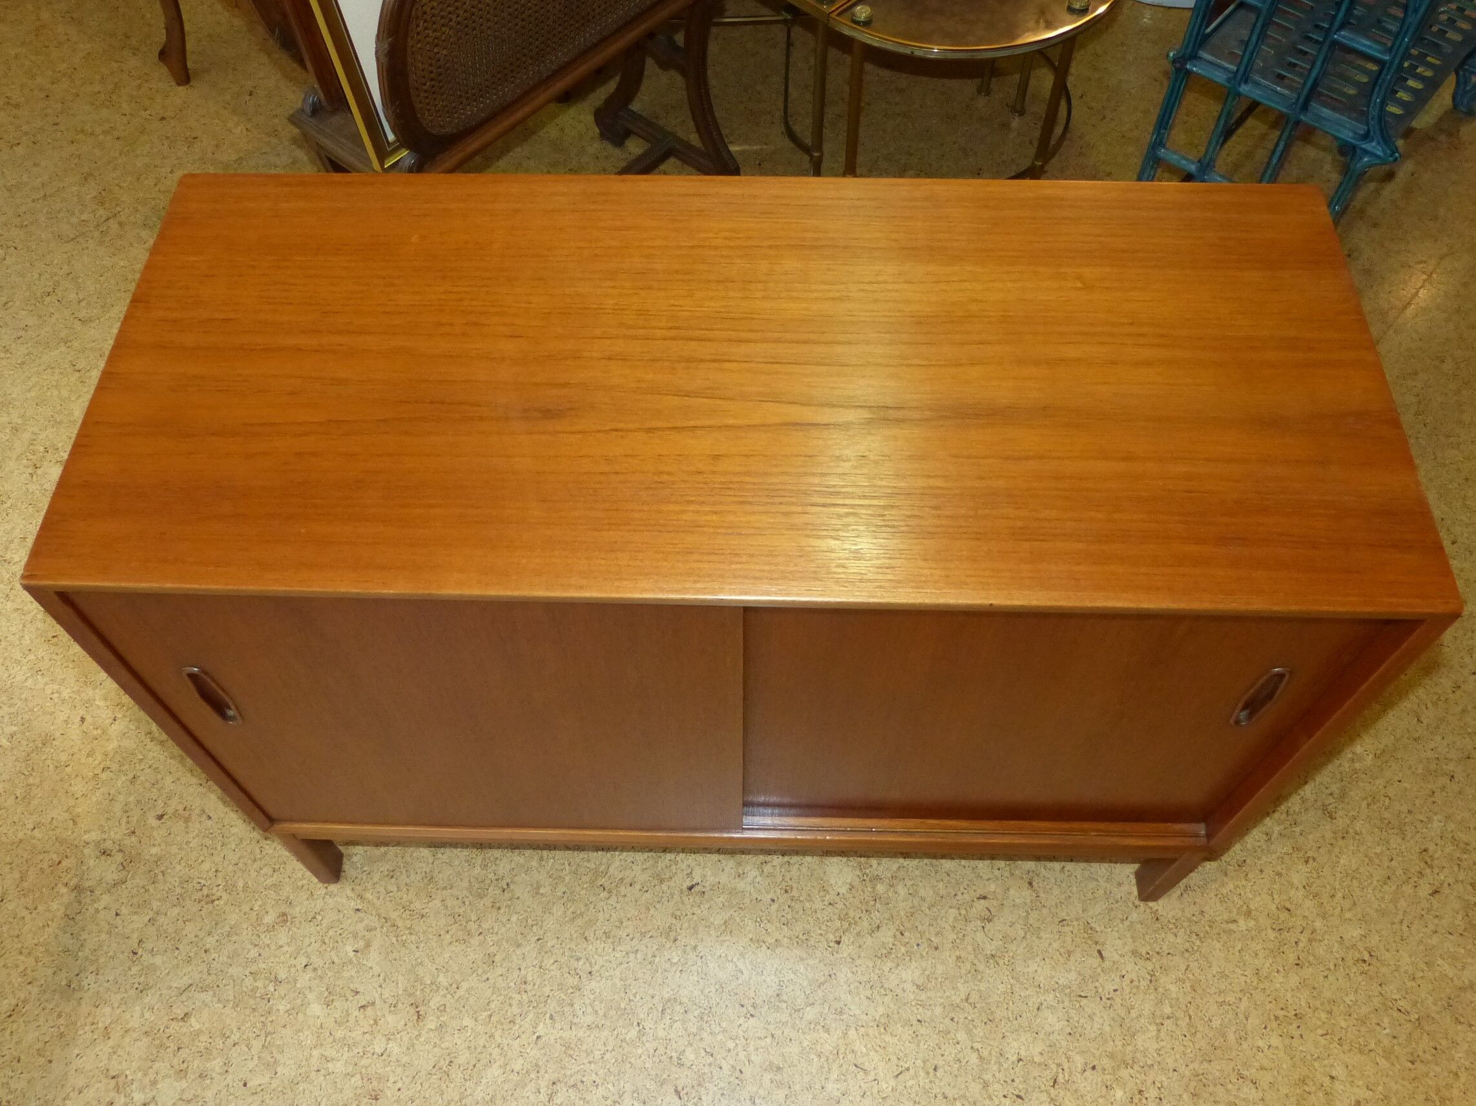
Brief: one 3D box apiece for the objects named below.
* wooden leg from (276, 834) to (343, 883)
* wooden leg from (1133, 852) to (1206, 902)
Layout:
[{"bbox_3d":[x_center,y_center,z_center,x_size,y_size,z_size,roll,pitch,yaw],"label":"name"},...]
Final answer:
[{"bbox_3d":[-0.556,0.385,1.394,0.023,0.175,0.039,1,55,1],"label":"wooden leg"},{"bbox_3d":[0.554,0.405,1.377,0.023,0.175,0.039,1,55,1],"label":"wooden leg"}]

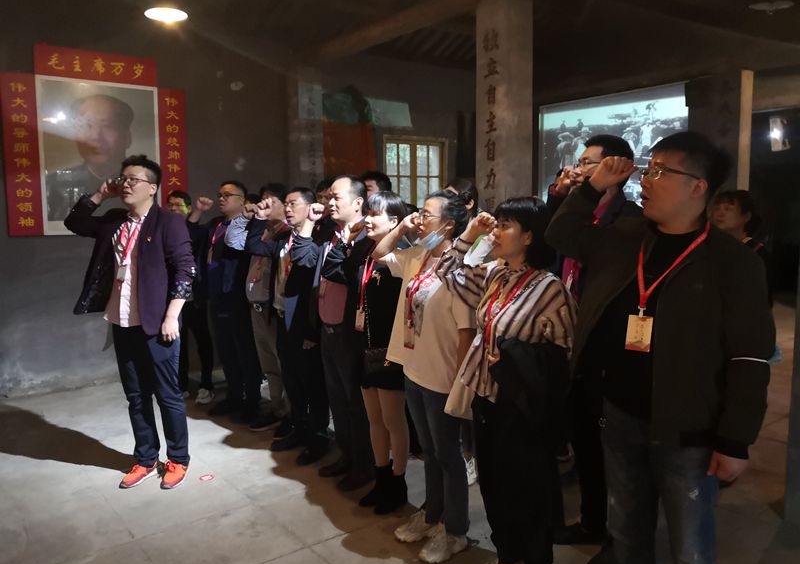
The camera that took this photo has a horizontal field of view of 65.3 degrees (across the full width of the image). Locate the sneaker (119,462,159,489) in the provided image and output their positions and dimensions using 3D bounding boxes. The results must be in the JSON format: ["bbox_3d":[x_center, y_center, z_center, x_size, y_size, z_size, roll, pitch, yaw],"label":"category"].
[{"bbox_3d":[-1.494,1.077,3.585,0.105,0.105,0.280,2,5,28],"label":"sneaker"}]

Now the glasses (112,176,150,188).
[{"bbox_3d":[-1.476,-0.548,3.450,0.142,0.050,0.140,1,6,19],"label":"glasses"}]

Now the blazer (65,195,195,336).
[{"bbox_3d":[-1.506,-0.086,3.480,0.690,0.750,0.400,2,5,26],"label":"blazer"}]

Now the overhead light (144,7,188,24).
[{"bbox_3d":[-1.758,-2.025,4.696,0.307,0.130,0.307,-5,7,-39],"label":"overhead light"}]

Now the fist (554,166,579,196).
[{"bbox_3d":[0.698,-0.419,2.600,0.100,0.115,0.100,-3,5,-28],"label":"fist"}]

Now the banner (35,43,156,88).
[{"bbox_3d":[-2.703,-1.931,5.612,1.000,0.250,0.020,-4,6,-37],"label":"banner"}]

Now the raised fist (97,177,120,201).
[{"bbox_3d":[-1.598,-0.507,3.420,0.100,0.110,0.100,3,6,33],"label":"raised fist"}]

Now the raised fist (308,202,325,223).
[{"bbox_3d":[-0.463,-0.393,3.500,0.095,0.105,0.090,-5,7,-39],"label":"raised fist"}]

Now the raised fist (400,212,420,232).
[{"bbox_3d":[0.048,-0.264,2.720,0.090,0.085,0.082,-5,7,-39],"label":"raised fist"}]

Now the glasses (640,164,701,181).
[{"bbox_3d":[0.796,-0.315,1.830,0.140,0.045,0.140,14,2,-12],"label":"glasses"}]

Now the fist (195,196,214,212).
[{"bbox_3d":[-1.459,-0.585,4.680,0.110,0.100,0.100,-5,7,-39],"label":"fist"}]

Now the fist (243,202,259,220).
[{"bbox_3d":[-1.042,-0.491,4.350,0.100,0.110,0.100,4,6,40],"label":"fist"}]

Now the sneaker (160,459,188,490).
[{"bbox_3d":[-1.308,1.090,3.621,0.102,0.105,0.285,-1,6,-1],"label":"sneaker"}]

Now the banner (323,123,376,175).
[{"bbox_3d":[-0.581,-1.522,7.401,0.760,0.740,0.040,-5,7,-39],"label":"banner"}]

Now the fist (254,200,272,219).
[{"bbox_3d":[-0.847,-0.450,3.870,0.100,0.115,0.100,4,6,40],"label":"fist"}]

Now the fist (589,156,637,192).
[{"bbox_3d":[0.599,-0.303,1.750,0.115,0.100,0.095,-5,7,-39],"label":"fist"}]

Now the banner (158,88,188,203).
[{"bbox_3d":[-2.182,-1.158,6.064,0.265,1.386,0.020,-4,6,-37],"label":"banner"}]

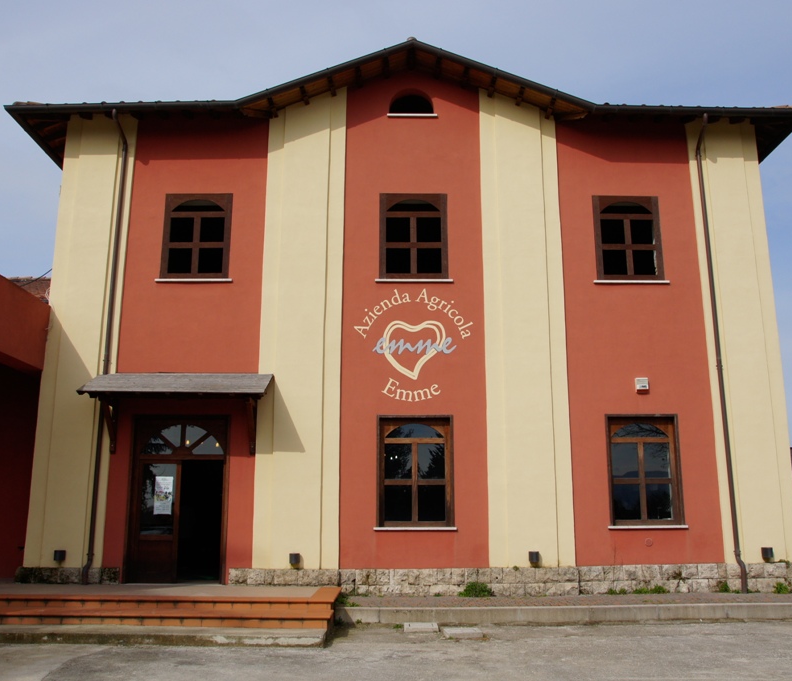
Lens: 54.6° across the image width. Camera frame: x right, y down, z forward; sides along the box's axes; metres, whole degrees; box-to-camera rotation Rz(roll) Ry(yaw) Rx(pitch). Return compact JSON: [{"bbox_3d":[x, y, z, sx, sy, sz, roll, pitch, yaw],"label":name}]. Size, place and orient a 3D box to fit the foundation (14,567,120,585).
[{"bbox_3d":[-5.695,4.098,13.408,1.822,0.278,0.220,0,-12,-1],"label":"foundation"}]

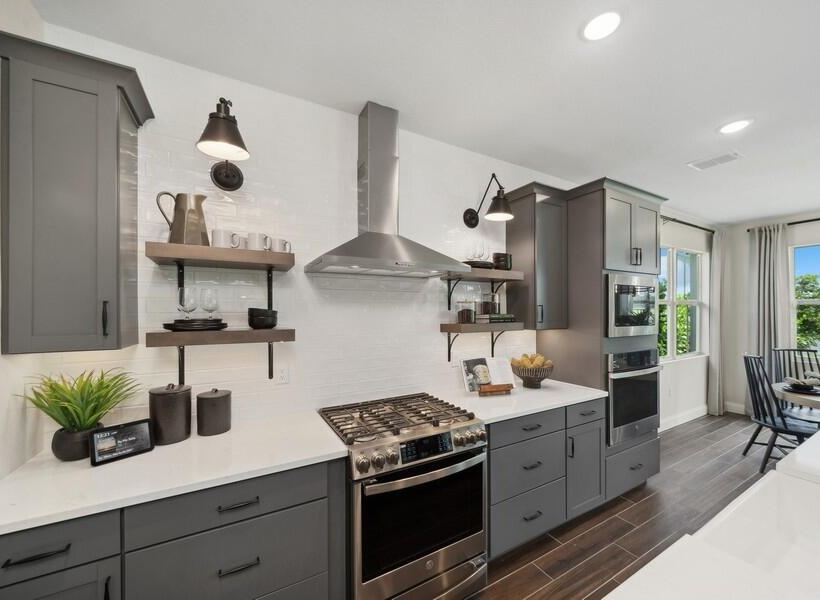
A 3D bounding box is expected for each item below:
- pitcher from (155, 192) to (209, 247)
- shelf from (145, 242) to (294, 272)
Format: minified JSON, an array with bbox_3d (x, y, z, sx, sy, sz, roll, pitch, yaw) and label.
[{"bbox_3d":[-1.066,-0.372,1.411,0.205,0.255,0.150,1,-1,-28],"label":"pitcher"},{"bbox_3d":[-0.932,-0.210,1.548,0.605,0.062,0.255,1,-1,-28],"label":"shelf"}]

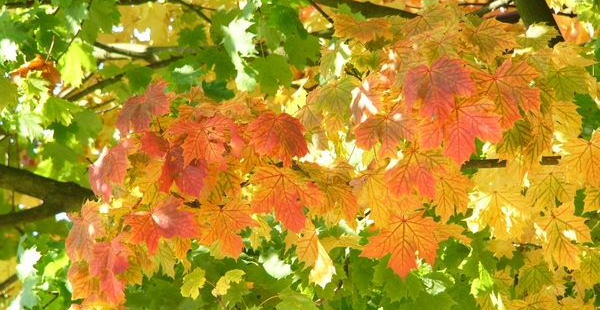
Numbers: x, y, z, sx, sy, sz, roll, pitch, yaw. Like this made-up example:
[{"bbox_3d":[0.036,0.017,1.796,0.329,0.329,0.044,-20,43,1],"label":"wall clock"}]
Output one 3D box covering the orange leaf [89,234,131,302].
[{"bbox_3d":[-0.350,0.208,8.400,0.082,0.119,0.040,0,-15,20],"label":"orange leaf"}]

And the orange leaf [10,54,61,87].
[{"bbox_3d":[-0.526,-0.166,9.100,0.099,0.069,0.045,0,-35,0],"label":"orange leaf"}]

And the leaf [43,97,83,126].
[{"bbox_3d":[-0.470,-0.086,9.100,0.081,0.070,0.030,-15,-31,-20],"label":"leaf"}]

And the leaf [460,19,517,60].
[{"bbox_3d":[0.356,-0.217,8.600,0.107,0.084,0.030,0,-35,0],"label":"leaf"}]

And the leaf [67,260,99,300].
[{"bbox_3d":[-0.366,0.215,7.850,0.063,0.069,0.040,0,-15,15],"label":"leaf"}]

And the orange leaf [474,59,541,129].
[{"bbox_3d":[0.364,-0.105,7.800,0.111,0.113,0.040,-22,-14,-6],"label":"orange leaf"}]

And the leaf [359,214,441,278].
[{"bbox_3d":[0.169,0.153,7.750,0.132,0.112,0.040,0,-15,0],"label":"leaf"}]

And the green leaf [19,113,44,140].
[{"bbox_3d":[-0.532,-0.057,9.100,0.064,0.060,0.030,-15,-29,13],"label":"green leaf"}]

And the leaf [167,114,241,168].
[{"bbox_3d":[-0.166,-0.024,7.950,0.129,0.093,0.040,0,-28,0],"label":"leaf"}]

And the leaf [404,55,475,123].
[{"bbox_3d":[0.256,-0.122,8.400,0.129,0.125,0.030,0,-18,0],"label":"leaf"}]

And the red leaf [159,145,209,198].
[{"bbox_3d":[-0.203,0.029,8.050,0.095,0.097,0.035,-17,-18,-11],"label":"red leaf"}]

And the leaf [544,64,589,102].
[{"bbox_3d":[0.503,-0.134,8.600,0.090,0.073,0.025,0,-28,0],"label":"leaf"}]

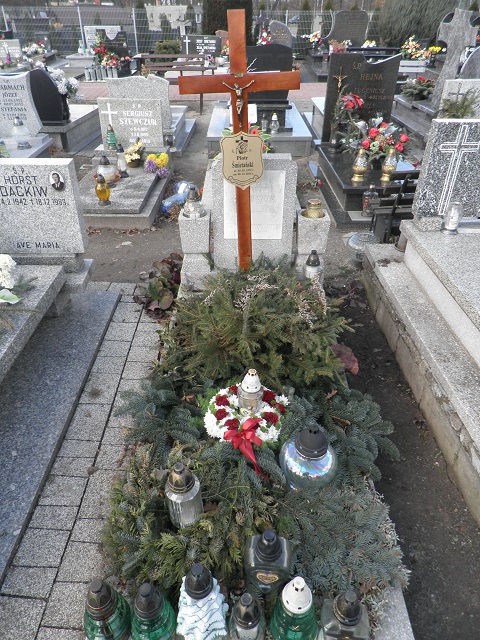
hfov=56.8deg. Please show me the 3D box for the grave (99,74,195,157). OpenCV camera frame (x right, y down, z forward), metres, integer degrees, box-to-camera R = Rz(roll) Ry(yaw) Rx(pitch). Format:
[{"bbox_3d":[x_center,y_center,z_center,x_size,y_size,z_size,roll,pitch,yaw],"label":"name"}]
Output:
[{"bbox_3d":[-1.200,-2.768,5.882,0.930,0.900,2.300,0,35,0],"label":"grave"}]

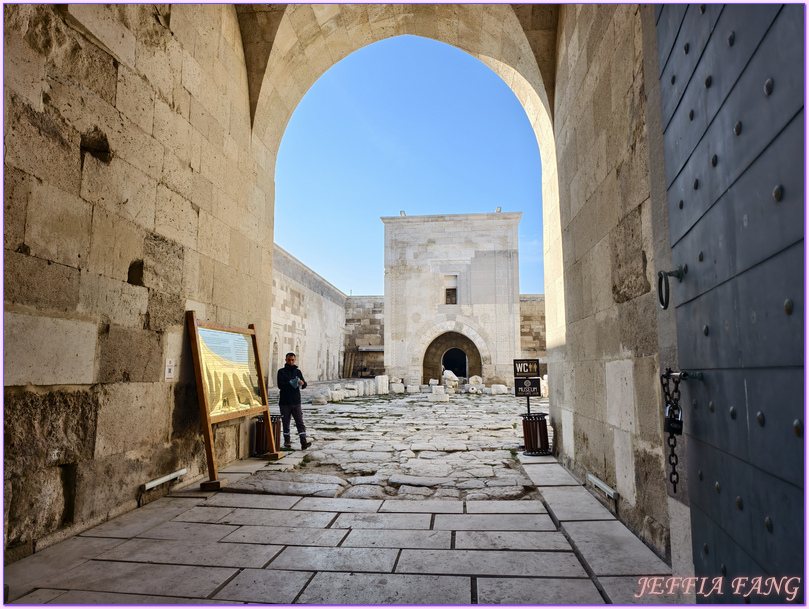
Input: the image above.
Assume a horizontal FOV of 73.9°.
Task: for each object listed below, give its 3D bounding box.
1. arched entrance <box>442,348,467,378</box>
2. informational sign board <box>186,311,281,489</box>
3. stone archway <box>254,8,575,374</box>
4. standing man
[{"bbox_3d":[3.843,4.648,40.559,1.950,2.730,0.800,-1,-7,6],"label":"arched entrance"},{"bbox_3d":[-2.487,1.307,7.959,0.300,2.230,2.330,-12,-8,3],"label":"informational sign board"},{"bbox_3d":[-0.115,-1.417,9.412,5.150,7.950,1.500,-1,-7,6],"label":"stone archway"},{"bbox_3d":[-2.006,1.777,9.902,0.580,1.740,0.460,3,-8,-24],"label":"standing man"}]

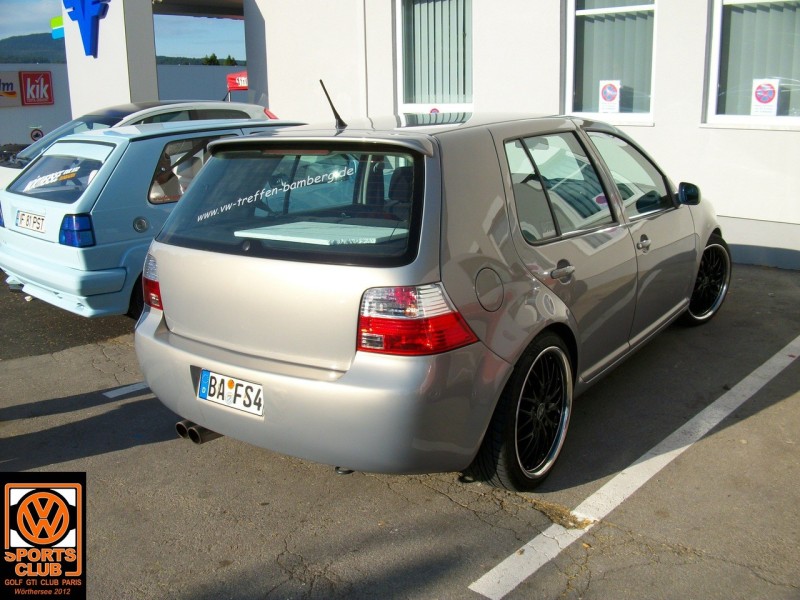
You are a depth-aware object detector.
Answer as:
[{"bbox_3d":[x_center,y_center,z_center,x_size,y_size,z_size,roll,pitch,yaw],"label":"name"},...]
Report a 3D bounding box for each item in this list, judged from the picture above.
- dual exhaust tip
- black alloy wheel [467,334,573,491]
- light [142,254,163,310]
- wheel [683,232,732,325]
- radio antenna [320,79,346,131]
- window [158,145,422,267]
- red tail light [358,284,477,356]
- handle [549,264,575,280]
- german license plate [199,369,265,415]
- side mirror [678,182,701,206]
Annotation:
[{"bbox_3d":[-0.793,0.518,3.183,0.140,0.072,0.160,8,17,34],"label":"dual exhaust tip"},{"bbox_3d":[0.473,0.420,3.086,0.220,0.620,0.620,8,17,34],"label":"black alloy wheel"},{"bbox_3d":[-1.034,-0.122,3.252,0.345,0.265,0.230,8,17,34],"label":"light"},{"bbox_3d":[1.911,-0.139,5.103,0.620,0.620,0.220,-13,19,-38],"label":"wheel"},{"bbox_3d":[-0.260,-0.764,3.072,0.035,0.250,0.045,8,55,34],"label":"radio antenna"},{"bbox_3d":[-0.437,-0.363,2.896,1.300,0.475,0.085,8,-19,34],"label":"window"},{"bbox_3d":[0.054,0.039,2.523,0.345,0.265,0.230,8,17,34],"label":"red tail light"},{"bbox_3d":[0.610,-0.106,2.956,0.050,0.045,0.210,8,17,34],"label":"handle"},{"bbox_3d":[-0.607,0.336,2.841,0.325,0.110,0.015,8,9,34],"label":"german license plate"},{"bbox_3d":[1.528,-0.554,4.141,0.155,0.135,0.110,8,17,34],"label":"side mirror"}]

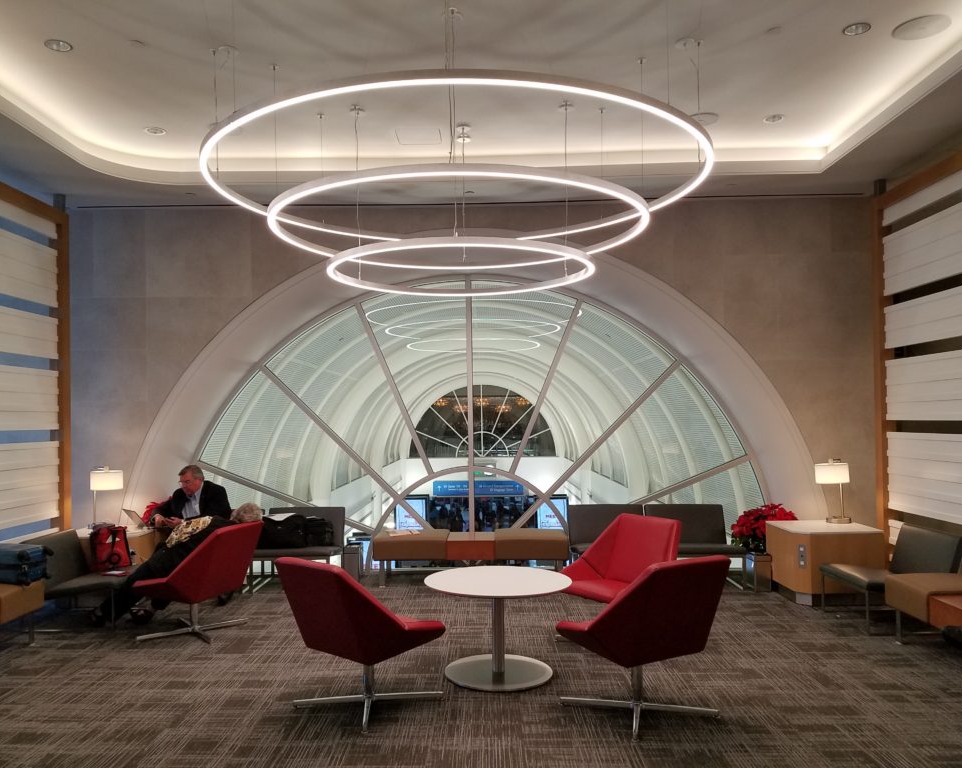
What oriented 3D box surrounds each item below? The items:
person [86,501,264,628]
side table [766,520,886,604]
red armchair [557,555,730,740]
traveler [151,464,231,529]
[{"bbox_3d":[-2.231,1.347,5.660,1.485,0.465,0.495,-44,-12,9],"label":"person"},{"bbox_3d":[2.831,1.462,6.349,0.667,0.562,0.705,-1,-3,0],"label":"side table"},{"bbox_3d":[0.848,1.270,3.975,0.825,0.795,0.720,1,-3,-30],"label":"red armchair"},{"bbox_3d":[-2.452,1.269,6.596,0.630,1.140,0.870,-2,-3,27],"label":"traveler"}]

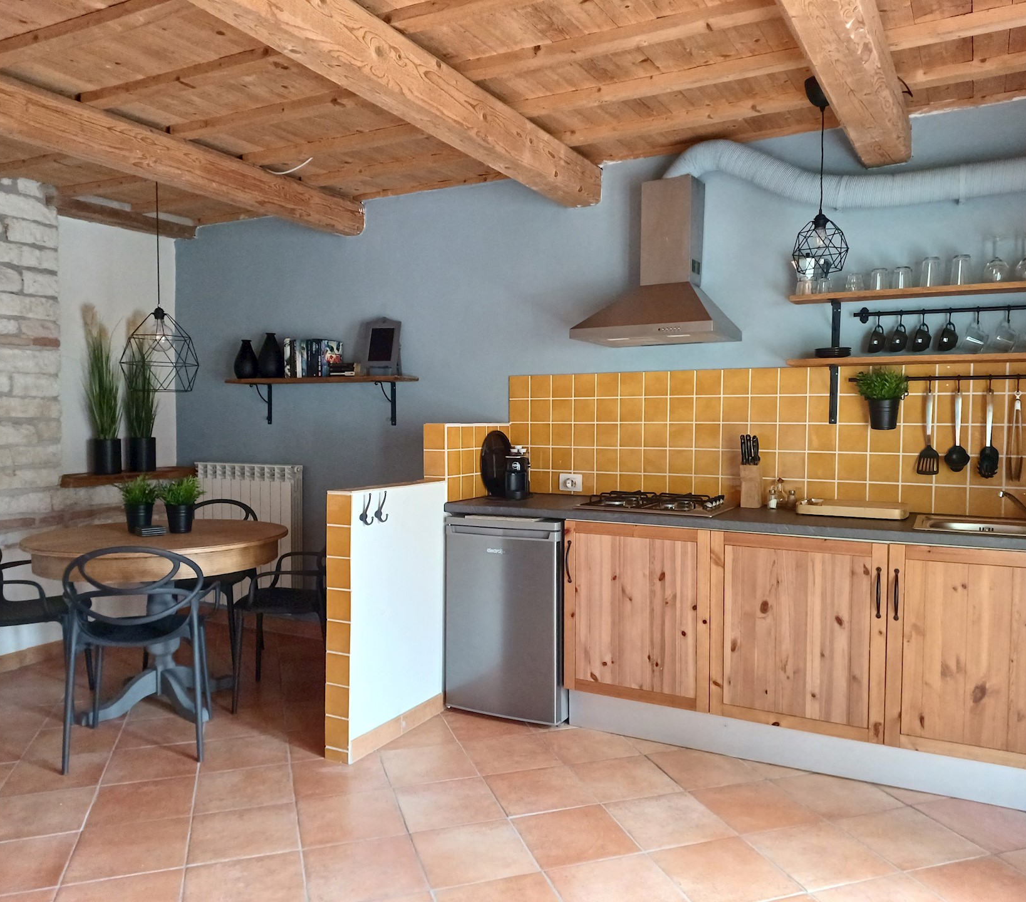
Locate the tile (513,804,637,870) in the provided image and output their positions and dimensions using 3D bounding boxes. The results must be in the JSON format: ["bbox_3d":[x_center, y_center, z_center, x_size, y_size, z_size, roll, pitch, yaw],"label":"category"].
[{"bbox_3d":[0.189,1.184,2.457,0.317,0.010,0.315,0,2,-18],"label":"tile"}]

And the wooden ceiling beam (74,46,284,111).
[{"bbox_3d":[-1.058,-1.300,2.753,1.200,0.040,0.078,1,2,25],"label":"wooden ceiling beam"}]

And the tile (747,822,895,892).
[{"bbox_3d":[0.910,1.206,2.386,0.320,0.010,0.320,0,2,-18],"label":"tile"}]

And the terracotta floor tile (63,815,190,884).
[{"bbox_3d":[-1.127,1.177,2.357,0.315,0.010,0.315,0,2,-18],"label":"terracotta floor tile"}]

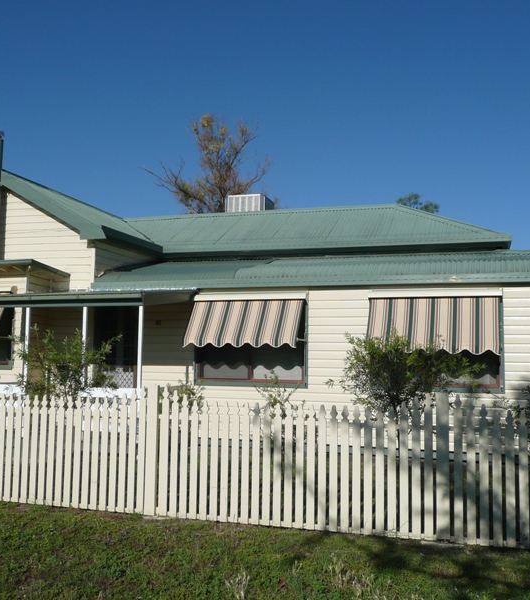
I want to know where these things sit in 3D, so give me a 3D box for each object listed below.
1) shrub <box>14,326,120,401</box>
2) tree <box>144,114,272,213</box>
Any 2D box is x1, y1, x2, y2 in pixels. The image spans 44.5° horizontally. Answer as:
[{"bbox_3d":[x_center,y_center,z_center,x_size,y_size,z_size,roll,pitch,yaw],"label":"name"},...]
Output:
[{"bbox_3d":[-2.165,1.111,7.018,1.150,1.630,1.100,-1,-4,17],"label":"shrub"},{"bbox_3d":[-2.238,-2.065,24.584,5.000,10.170,4.800,-1,-4,17],"label":"tree"}]

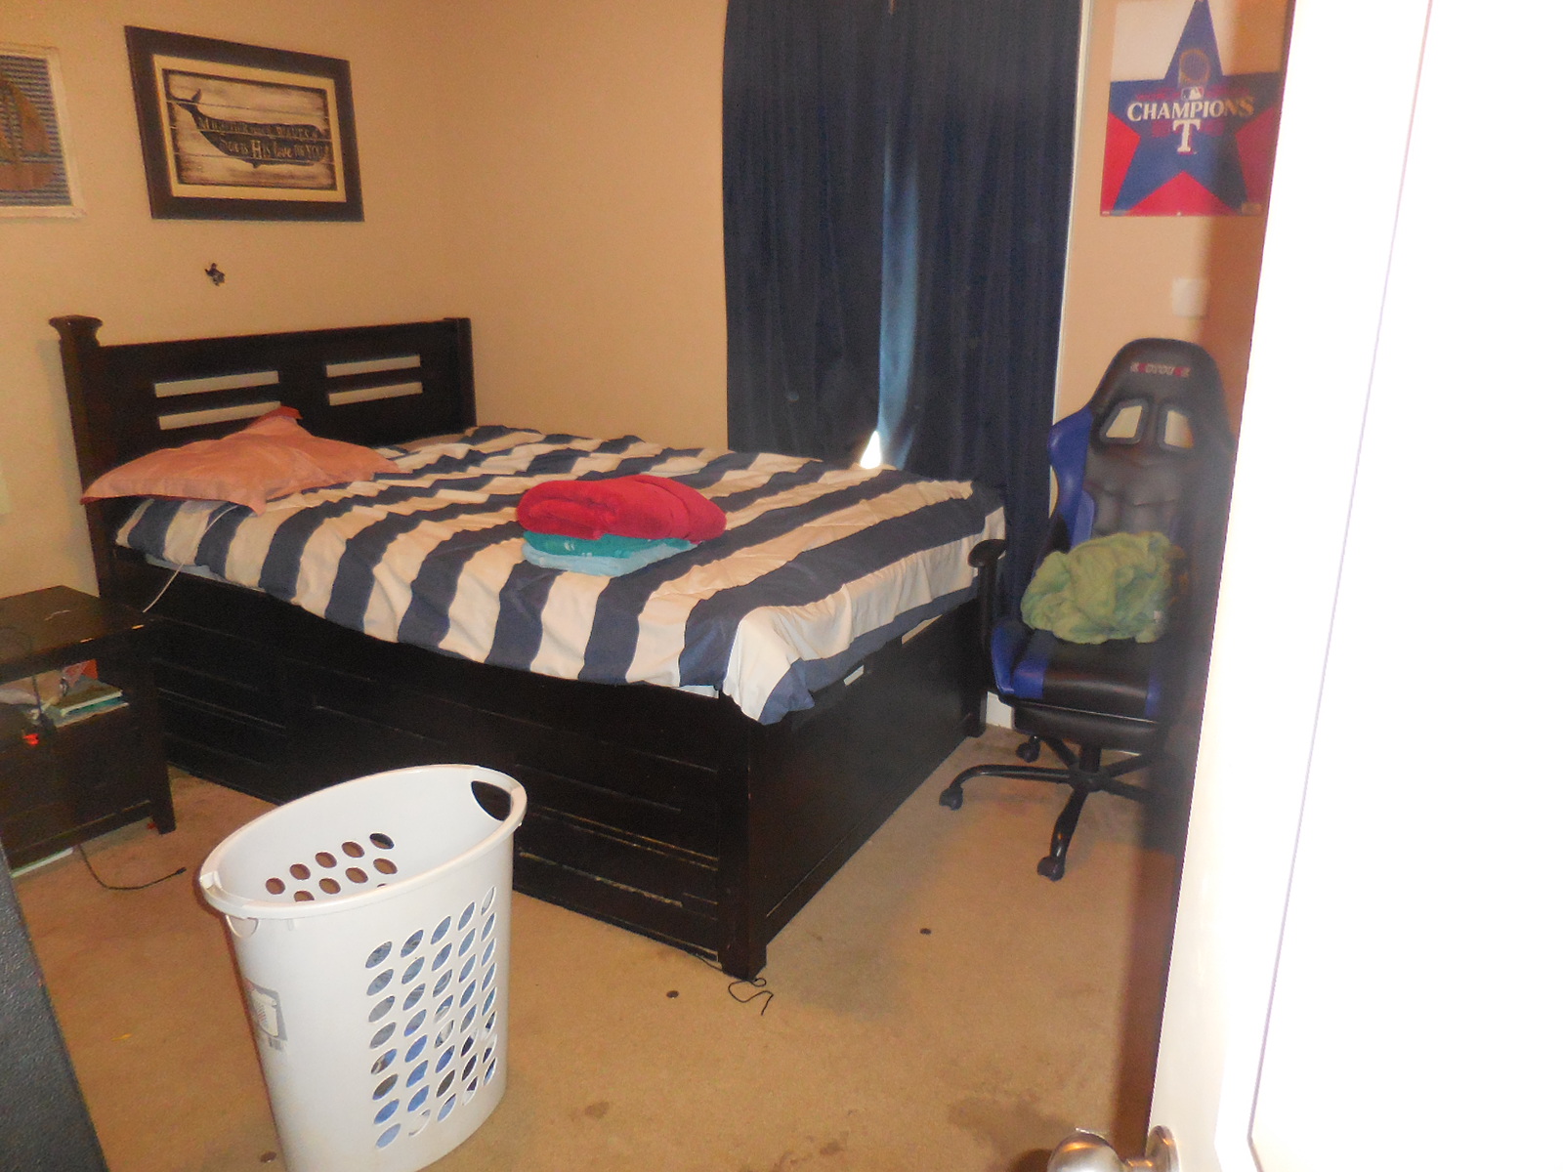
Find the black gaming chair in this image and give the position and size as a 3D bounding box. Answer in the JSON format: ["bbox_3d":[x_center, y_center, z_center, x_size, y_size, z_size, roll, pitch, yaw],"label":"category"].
[{"bbox_3d":[0.818,0.033,2.880,0.690,1.255,0.720,10,20,29],"label":"black gaming chair"}]

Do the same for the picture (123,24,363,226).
[{"bbox_3d":[-1.657,-1.421,3.554,0.025,0.507,0.771,10,19,28],"label":"picture"}]

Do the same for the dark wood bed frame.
[{"bbox_3d":[-0.673,-0.127,3.305,2.216,1.282,1.455,10,19,28],"label":"dark wood bed frame"}]

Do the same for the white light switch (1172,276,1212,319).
[{"bbox_3d":[1.108,-0.778,3.047,0.104,0.114,0.010,10,19,28],"label":"white light switch"}]

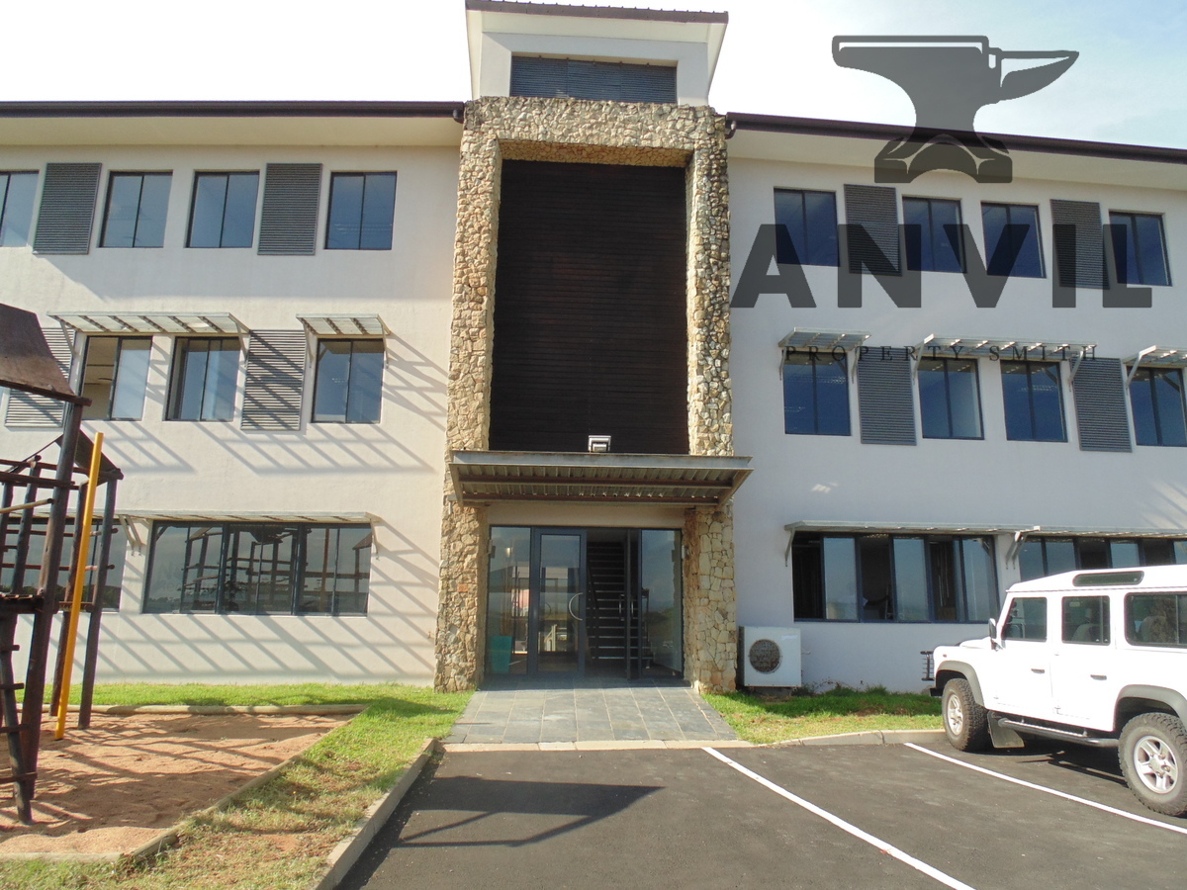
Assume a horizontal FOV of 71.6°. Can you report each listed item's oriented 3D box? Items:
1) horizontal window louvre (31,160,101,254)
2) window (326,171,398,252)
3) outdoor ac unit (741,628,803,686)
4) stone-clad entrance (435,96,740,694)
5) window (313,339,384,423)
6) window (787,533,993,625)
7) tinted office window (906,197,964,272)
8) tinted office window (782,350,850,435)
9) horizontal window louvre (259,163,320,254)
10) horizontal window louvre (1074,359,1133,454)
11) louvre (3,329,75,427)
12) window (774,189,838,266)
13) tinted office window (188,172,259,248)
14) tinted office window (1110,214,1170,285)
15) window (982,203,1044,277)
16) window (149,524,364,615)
[{"bbox_3d":[-9.623,-4.340,15.077,1.015,1.797,0.090,1,-11,1],"label":"horizontal window louvre"},{"bbox_3d":[-4.141,-4.182,14.726,1.171,1.490,0.120,0,-11,1],"label":"window"},{"bbox_3d":[2.883,3.461,13.482,0.950,0.935,0.360,2,-11,-6],"label":"outdoor ac unit"},{"bbox_3d":[-0.048,-1.004,13.485,4.428,9.615,1.050,1,-11,-3],"label":"stone-clad entrance"},{"bbox_3d":[-4.182,-1.086,14.107,1.171,1.490,0.120,0,-11,1],"label":"window"},{"bbox_3d":[5.165,2.271,14.090,3.638,1.512,0.120,2,-11,-6],"label":"window"},{"bbox_3d":[6.376,-3.918,15.367,1.191,1.481,0.100,2,-11,-7],"label":"tinted office window"},{"bbox_3d":[3.936,-0.906,14.478,1.197,1.510,0.100,2,-11,-7],"label":"tinted office window"},{"bbox_3d":[-5.378,-4.192,14.643,0.996,1.759,0.080,0,-11,1],"label":"horizontal window louvre"},{"bbox_3d":[9.139,-0.724,14.809,0.987,1.739,0.080,2,-11,-6],"label":"horizontal window louvre"},{"bbox_3d":[-9.463,-1.144,14.091,0.996,1.751,0.080,0,-11,1],"label":"louvre"},{"bbox_3d":[3.886,-3.956,15.028,1.157,1.465,0.100,2,-11,-6],"label":"window"},{"bbox_3d":[-6.796,-4.316,15.156,1.233,1.535,0.100,1,-11,1],"label":"tinted office window"},{"bbox_3d":[10.439,-3.735,15.747,1.157,1.465,0.100,2,-11,-6],"label":"tinted office window"},{"bbox_3d":[7.870,-3.822,15.465,1.157,1.465,0.100,2,-11,-6],"label":"window"},{"bbox_3d":[-5.627,2.089,13.894,3.749,1.552,0.100,1,-11,1],"label":"window"}]

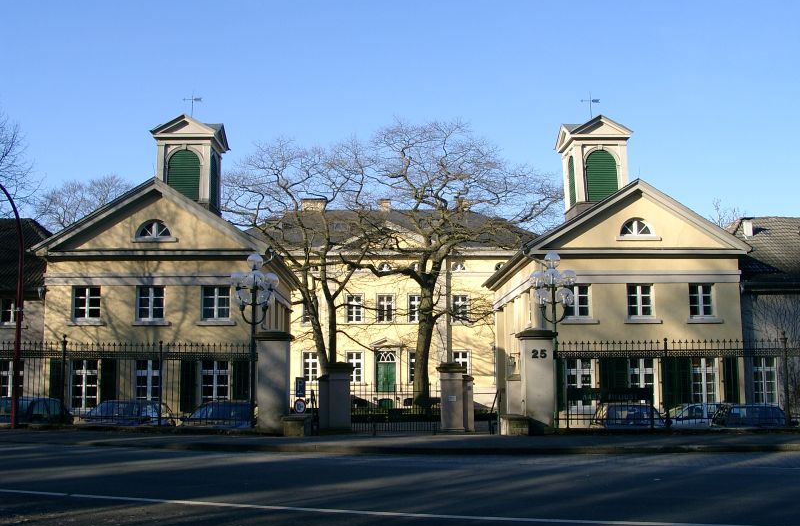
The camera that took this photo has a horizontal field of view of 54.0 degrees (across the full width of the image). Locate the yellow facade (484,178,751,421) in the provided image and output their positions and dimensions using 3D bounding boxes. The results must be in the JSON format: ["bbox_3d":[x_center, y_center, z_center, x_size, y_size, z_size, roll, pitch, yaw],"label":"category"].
[{"bbox_3d":[9.674,2.441,38.709,9.200,10.130,13.400,0,-9,-1],"label":"yellow facade"}]

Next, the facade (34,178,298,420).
[{"bbox_3d":[-9.808,2.351,35.641,9.400,10.000,10.800,0,-9,-1],"label":"facade"}]

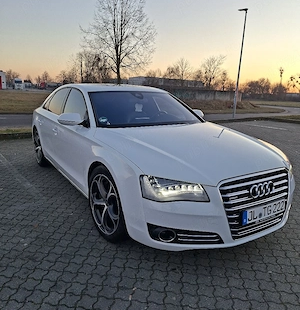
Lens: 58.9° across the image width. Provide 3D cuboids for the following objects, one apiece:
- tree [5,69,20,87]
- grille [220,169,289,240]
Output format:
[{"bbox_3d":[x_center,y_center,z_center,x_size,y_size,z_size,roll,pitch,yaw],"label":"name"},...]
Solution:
[{"bbox_3d":[-40.317,-21.511,77.410,4.851,6.480,4.851,-5,15,-26],"label":"tree"},{"bbox_3d":[0.851,0.380,2.056,0.830,0.460,0.130,-7,3,-31],"label":"grille"}]

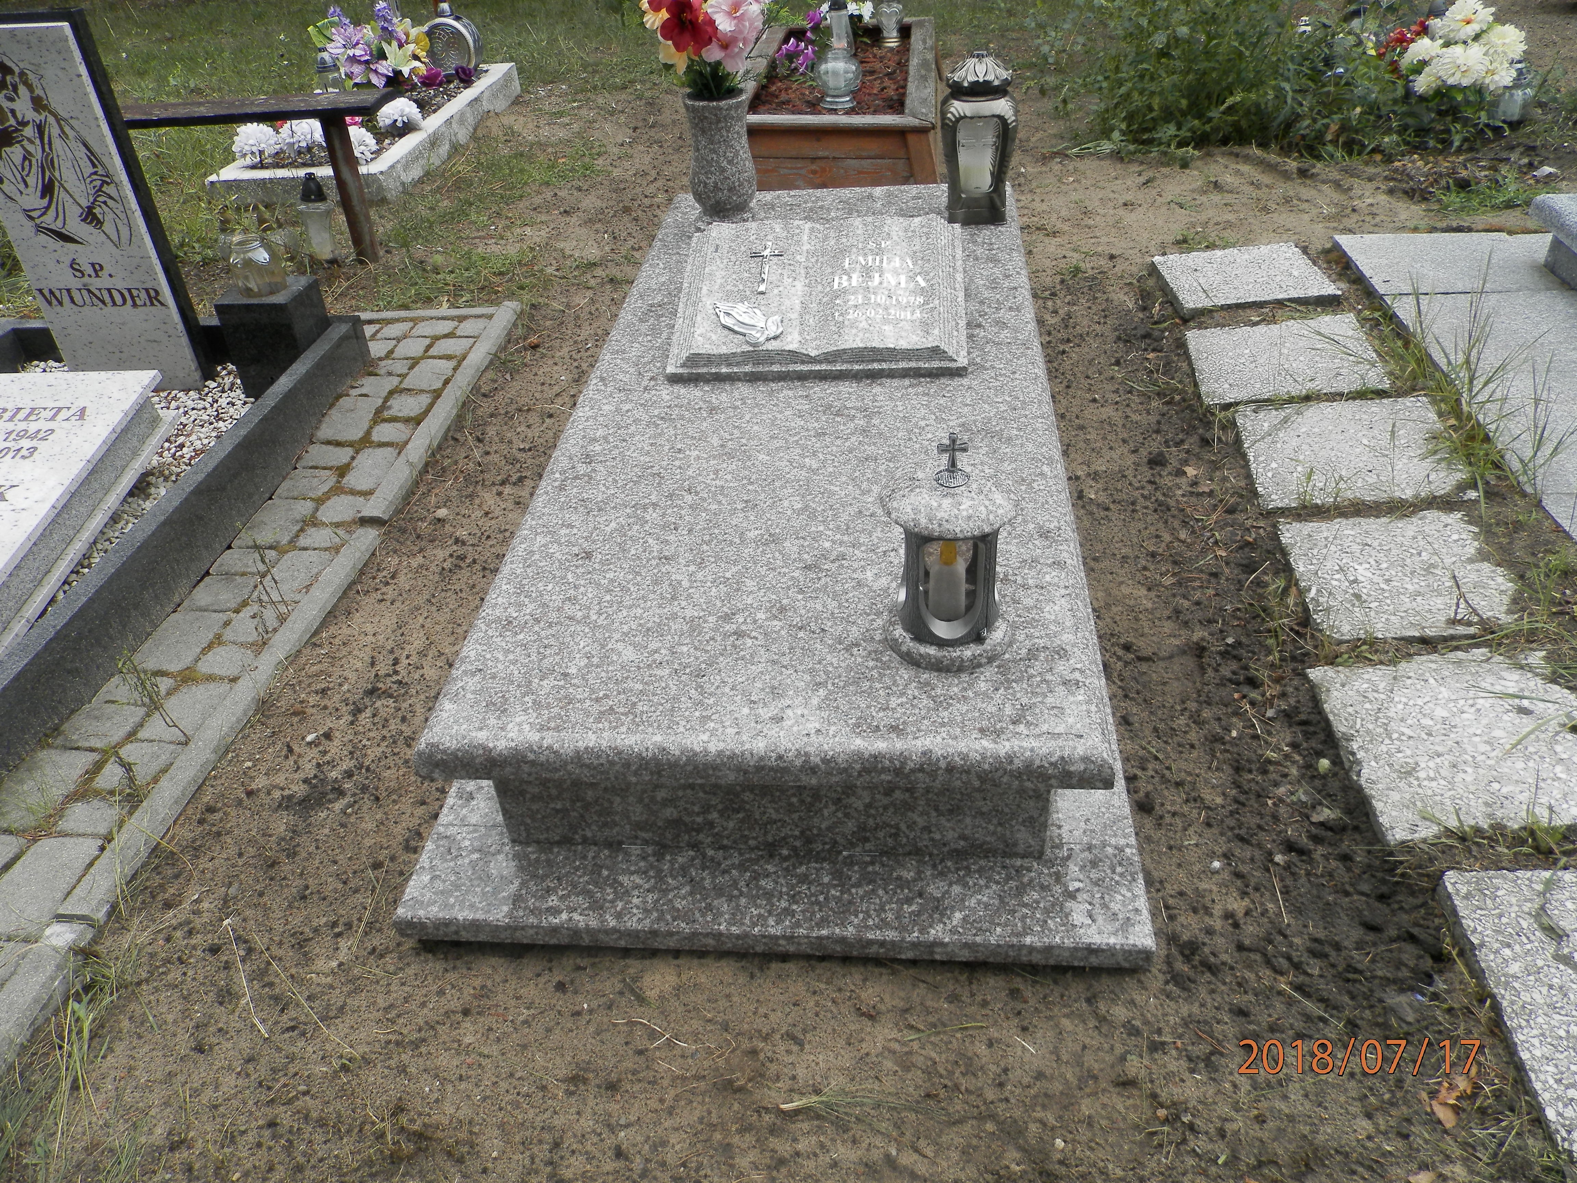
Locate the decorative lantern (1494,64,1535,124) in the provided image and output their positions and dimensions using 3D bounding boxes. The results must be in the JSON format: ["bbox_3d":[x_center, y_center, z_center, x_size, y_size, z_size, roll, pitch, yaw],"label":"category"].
[{"bbox_3d":[2.307,-1.588,3.609,0.105,0.170,0.105,0,38,6],"label":"decorative lantern"}]

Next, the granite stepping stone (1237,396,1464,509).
[{"bbox_3d":[1.121,-0.267,2.290,0.389,0.050,0.375,0,38,6],"label":"granite stepping stone"}]

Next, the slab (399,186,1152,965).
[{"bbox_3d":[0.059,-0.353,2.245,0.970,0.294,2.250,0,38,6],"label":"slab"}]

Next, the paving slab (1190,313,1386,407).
[{"bbox_3d":[1.121,-0.507,2.594,0.393,0.050,0.364,-1,38,4],"label":"paving slab"}]

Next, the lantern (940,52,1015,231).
[{"bbox_3d":[0.452,-1.065,2.671,0.180,0.370,0.175,5,39,13],"label":"lantern"}]

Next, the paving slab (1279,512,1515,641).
[{"bbox_3d":[1.054,-0.020,1.983,0.350,0.050,0.350,-2,38,3],"label":"paving slab"}]

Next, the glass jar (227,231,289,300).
[{"bbox_3d":[-1.171,-0.724,2.496,0.118,0.125,0.118,-3,38,2],"label":"glass jar"}]

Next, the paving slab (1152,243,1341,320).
[{"bbox_3d":[1.164,-0.784,2.928,0.384,0.055,0.332,-5,38,0],"label":"paving slab"}]

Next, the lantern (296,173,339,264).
[{"bbox_3d":[-1.479,-1.163,3.531,0.114,0.246,0.114,0,39,6],"label":"lantern"}]

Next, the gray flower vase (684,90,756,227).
[{"bbox_3d":[-0.165,-1.061,2.794,0.170,0.295,0.170,0,38,6],"label":"gray flower vase"}]

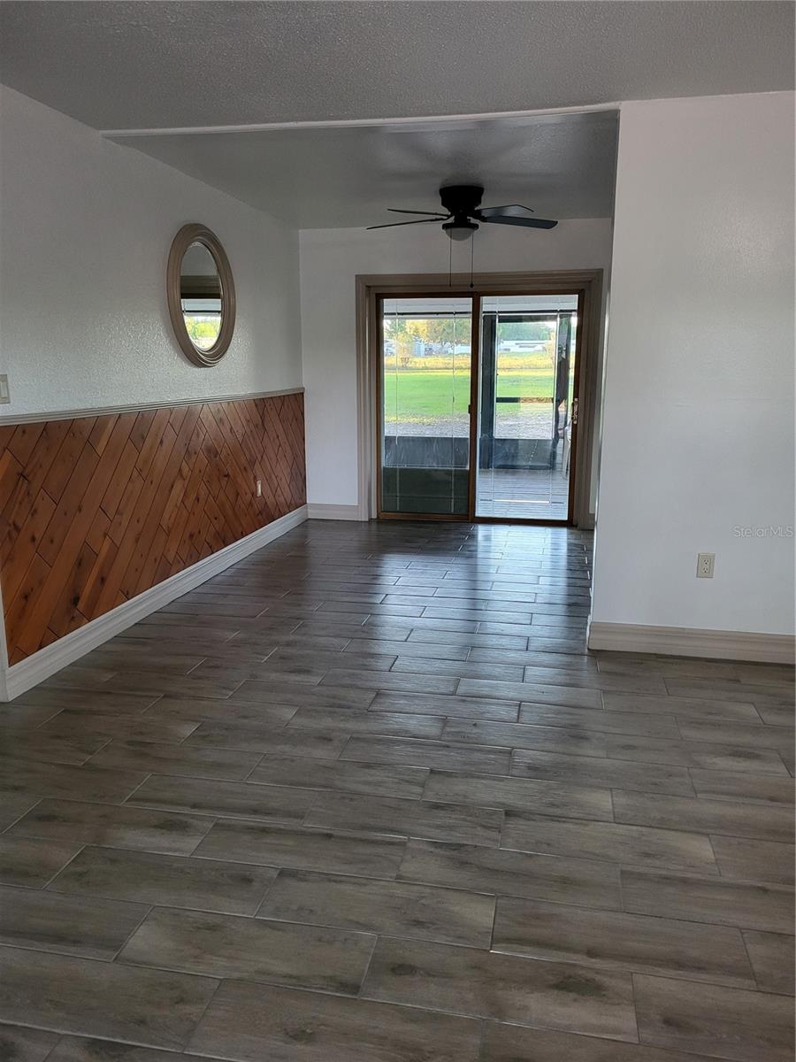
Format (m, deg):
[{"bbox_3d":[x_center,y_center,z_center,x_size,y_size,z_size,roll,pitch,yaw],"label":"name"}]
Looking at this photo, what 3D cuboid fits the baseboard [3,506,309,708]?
[{"bbox_3d":[-1.222,0.231,5.234,0.022,0.145,4.024,3,12,11],"label":"baseboard"}]

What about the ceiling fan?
[{"bbox_3d":[0.404,-2.034,5.141,1.340,0.315,1.320,3,12,11],"label":"ceiling fan"}]

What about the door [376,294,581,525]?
[{"bbox_3d":[0.656,-1.025,6.803,1.731,1.953,0.100,3,12,11],"label":"door"}]

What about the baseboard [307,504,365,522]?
[{"bbox_3d":[-0.568,-0.166,7.117,0.500,0.140,0.021,3,12,11],"label":"baseboard"}]

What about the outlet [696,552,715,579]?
[{"bbox_3d":[1.448,0.163,3.751,0.073,0.116,0.009,3,12,11],"label":"outlet"}]

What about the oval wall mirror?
[{"bbox_3d":[-1.194,-1.432,4.915,0.050,0.840,0.860,3,12,11],"label":"oval wall mirror"}]

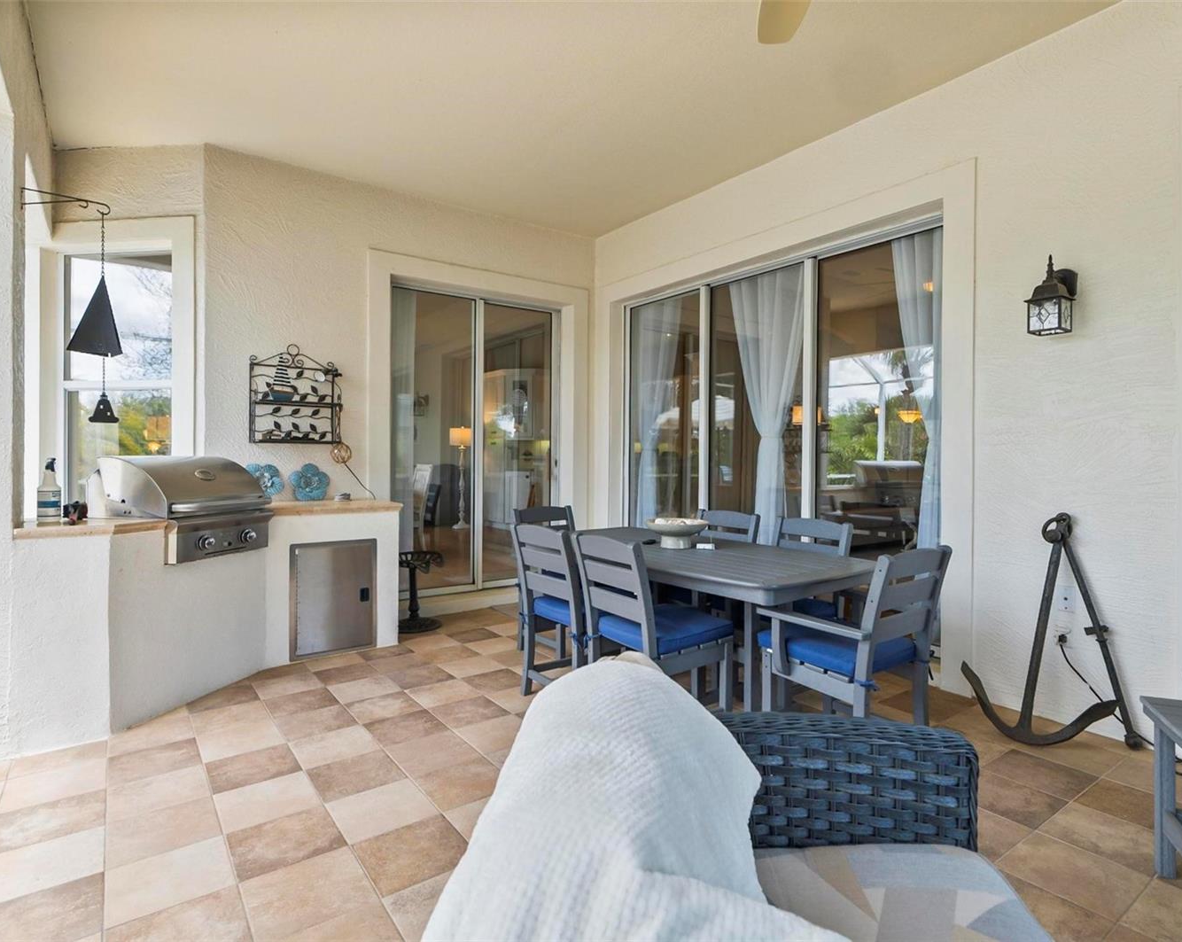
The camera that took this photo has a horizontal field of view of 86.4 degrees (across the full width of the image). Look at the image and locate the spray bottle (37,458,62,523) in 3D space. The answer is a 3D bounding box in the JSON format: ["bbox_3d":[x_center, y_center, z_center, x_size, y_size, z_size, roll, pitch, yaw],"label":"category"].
[{"bbox_3d":[-2.350,0.082,2.734,0.095,0.280,0.085,0,0,37],"label":"spray bottle"}]

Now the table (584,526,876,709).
[{"bbox_3d":[0.405,0.770,3.214,1.000,0.740,1.920,0,0,-36],"label":"table"}]

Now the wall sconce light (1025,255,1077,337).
[{"bbox_3d":[2.034,-0.770,2.775,0.215,0.346,0.145,0,0,-36],"label":"wall sconce light"}]

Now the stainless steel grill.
[{"bbox_3d":[-2.181,0.184,3.356,0.580,0.510,0.620,1,1,15],"label":"stainless steel grill"}]

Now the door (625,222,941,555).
[{"bbox_3d":[1.170,-0.193,4.502,0.130,2.420,2.740,0,0,-36],"label":"door"}]

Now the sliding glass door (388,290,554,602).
[{"bbox_3d":[-0.963,-0.200,5.360,1.660,2.430,0.110,0,0,-36],"label":"sliding glass door"}]

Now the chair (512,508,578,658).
[{"bbox_3d":[-0.130,0.699,3.920,0.570,0.910,0.590,0,1,-37],"label":"chair"}]

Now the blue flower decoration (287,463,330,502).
[{"bbox_3d":[-1.913,0.075,4.267,0.265,0.258,0.075,0,1,-37],"label":"blue flower decoration"}]

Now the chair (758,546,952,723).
[{"bbox_3d":[1.056,0.729,2.542,0.570,0.910,0.590,0,1,-33],"label":"chair"}]

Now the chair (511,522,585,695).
[{"bbox_3d":[-0.050,0.688,3.127,0.540,0.905,0.490,0,0,-36],"label":"chair"}]

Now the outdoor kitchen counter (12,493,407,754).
[{"bbox_3d":[-1.981,0.689,3.586,1.860,0.920,1.170,0,1,-37],"label":"outdoor kitchen counter"}]

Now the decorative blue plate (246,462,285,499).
[{"bbox_3d":[-2.201,0.075,4.240,0.250,0.250,0.060,0,-8,-35],"label":"decorative blue plate"}]

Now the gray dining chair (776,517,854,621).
[{"bbox_3d":[1.006,0.688,3.252,0.540,0.905,0.490,0,0,-36],"label":"gray dining chair"}]

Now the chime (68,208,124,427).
[{"bbox_3d":[-2.311,-0.736,2.968,0.210,1.023,0.200,0,1,-37],"label":"chime"}]

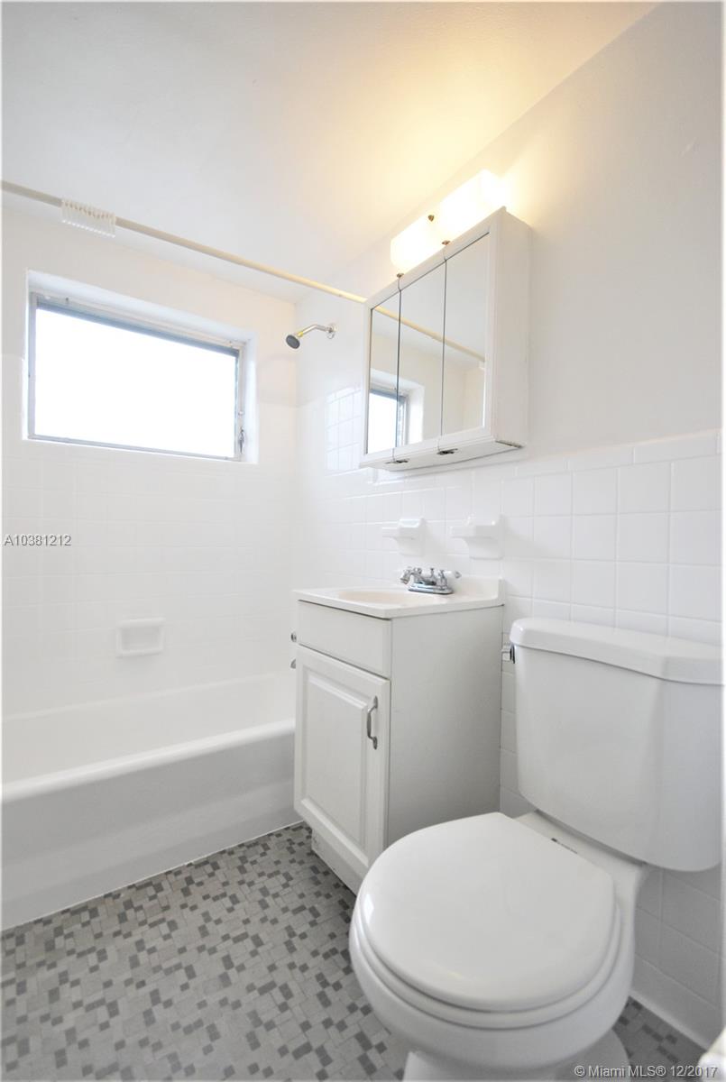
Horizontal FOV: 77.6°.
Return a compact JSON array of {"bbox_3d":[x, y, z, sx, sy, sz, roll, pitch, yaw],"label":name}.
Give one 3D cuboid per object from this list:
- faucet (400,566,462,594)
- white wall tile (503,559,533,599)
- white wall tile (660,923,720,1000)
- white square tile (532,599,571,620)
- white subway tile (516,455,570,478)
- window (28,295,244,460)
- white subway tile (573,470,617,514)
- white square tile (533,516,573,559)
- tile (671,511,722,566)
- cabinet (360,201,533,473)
[{"bbox_3d":[0.184,0.121,1.418,0.143,0.082,0.240,1,0,-35],"label":"faucet"},{"bbox_3d":[0.435,0.099,1.282,0.010,0.108,0.108,1,0,-36],"label":"white wall tile"},{"bbox_3d":[0.678,0.871,0.930,0.010,0.108,0.108,1,0,-36],"label":"white wall tile"},{"bbox_3d":[0.494,0.210,1.180,0.009,0.108,0.108,1,0,-35],"label":"white square tile"},{"bbox_3d":[0.482,-0.202,1.219,0.010,0.051,0.151,1,0,-36],"label":"white subway tile"},{"bbox_3d":[-1.000,-0.704,2.106,0.899,0.601,0.070,1,0,-36],"label":"window"},{"bbox_3d":[0.568,-0.117,1.104,0.010,0.108,0.108,1,0,-36],"label":"white subway tile"},{"bbox_3d":[0.501,-0.010,1.189,0.009,0.107,0.107,1,0,-36],"label":"white square tile"},{"bbox_3d":[0.692,-0.006,0.926,0.009,0.107,0.107,1,0,-36],"label":"tile"},{"bbox_3d":[0.230,-0.569,1.461,0.131,0.613,0.609,1,0,-36],"label":"cabinet"}]

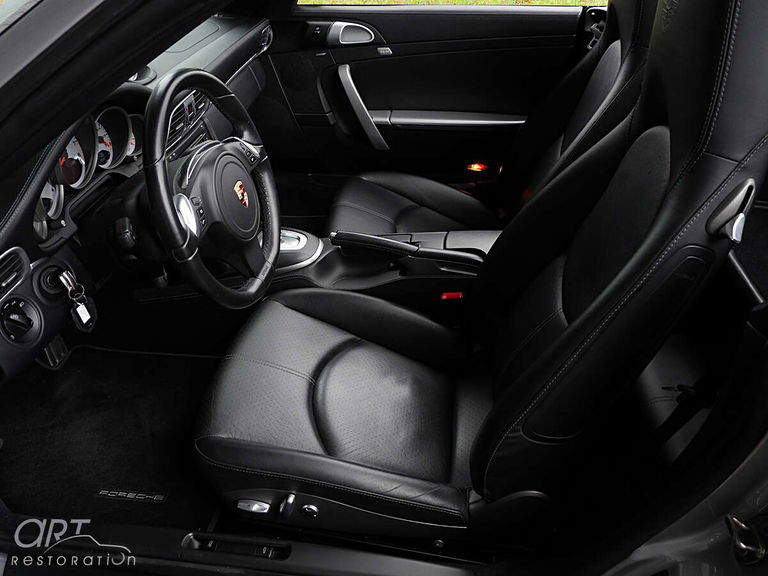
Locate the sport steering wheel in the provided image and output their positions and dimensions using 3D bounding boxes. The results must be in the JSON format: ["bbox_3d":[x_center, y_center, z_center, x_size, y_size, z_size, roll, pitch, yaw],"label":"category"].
[{"bbox_3d":[-0.260,-0.147,0.964,0.100,0.370,0.370,-9,30,14],"label":"sport steering wheel"}]

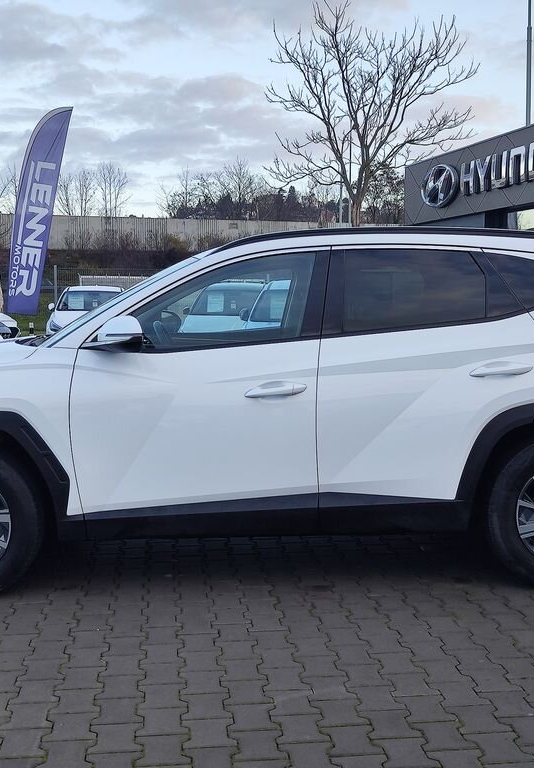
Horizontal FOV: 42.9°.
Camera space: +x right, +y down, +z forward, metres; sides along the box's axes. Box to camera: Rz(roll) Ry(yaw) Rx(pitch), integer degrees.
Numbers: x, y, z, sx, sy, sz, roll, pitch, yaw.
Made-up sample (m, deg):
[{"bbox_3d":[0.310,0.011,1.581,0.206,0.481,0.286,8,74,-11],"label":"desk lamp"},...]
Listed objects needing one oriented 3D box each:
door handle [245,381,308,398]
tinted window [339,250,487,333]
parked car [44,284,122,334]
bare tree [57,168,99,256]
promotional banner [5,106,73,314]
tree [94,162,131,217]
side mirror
[{"bbox_3d":[0.038,0.020,2.895,0.265,0.060,0.055,-1,7,-1],"label":"door handle"},{"bbox_3d":[0.646,-0.418,2.995,0.670,0.385,0.040,-1,-16,-1],"label":"tinted window"},{"bbox_3d":[-3.634,-1.353,14.500,1.780,1.470,4.100,-2,6,-14],"label":"parked car"},{"bbox_3d":[-12.744,-11.595,46.000,2.840,5.950,2.840,-1,7,0],"label":"bare tree"},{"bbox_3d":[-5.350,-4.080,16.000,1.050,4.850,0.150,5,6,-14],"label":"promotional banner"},{"bbox_3d":[-10.445,-11.865,46.000,2.570,6.220,2.570,-1,7,0],"label":"tree"},{"bbox_3d":[-0.612,-0.205,2.788,0.220,0.165,0.240,-1,7,-1],"label":"side mirror"}]

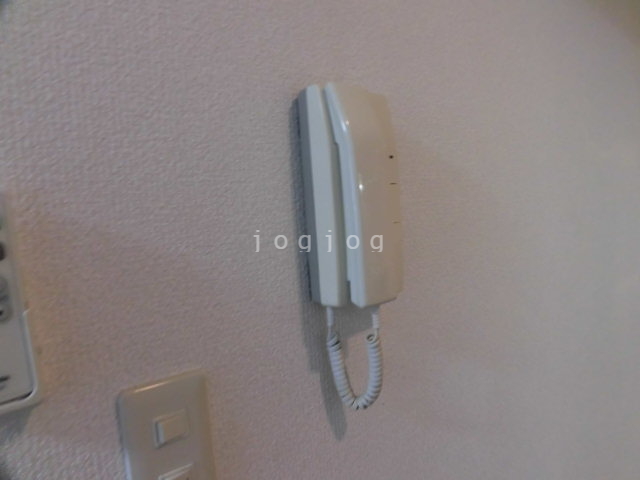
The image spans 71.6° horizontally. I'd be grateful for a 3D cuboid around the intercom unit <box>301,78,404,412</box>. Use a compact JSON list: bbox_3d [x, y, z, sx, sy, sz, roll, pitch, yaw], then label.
[{"bbox_3d":[0.044,0.011,0.436,0.096,0.311,0.053,-8,8,-34],"label":"intercom unit"}]

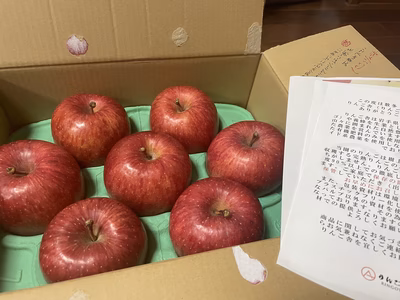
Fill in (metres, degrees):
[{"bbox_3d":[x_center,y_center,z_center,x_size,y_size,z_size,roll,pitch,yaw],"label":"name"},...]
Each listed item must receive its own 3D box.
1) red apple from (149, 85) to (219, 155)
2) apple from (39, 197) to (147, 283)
[{"bbox_3d":[-0.019,-0.038,0.377,0.086,0.078,0.086,-7,48,-14],"label":"red apple"},{"bbox_3d":[-0.088,0.083,0.255,0.086,0.077,0.086,-7,48,-14],"label":"apple"}]

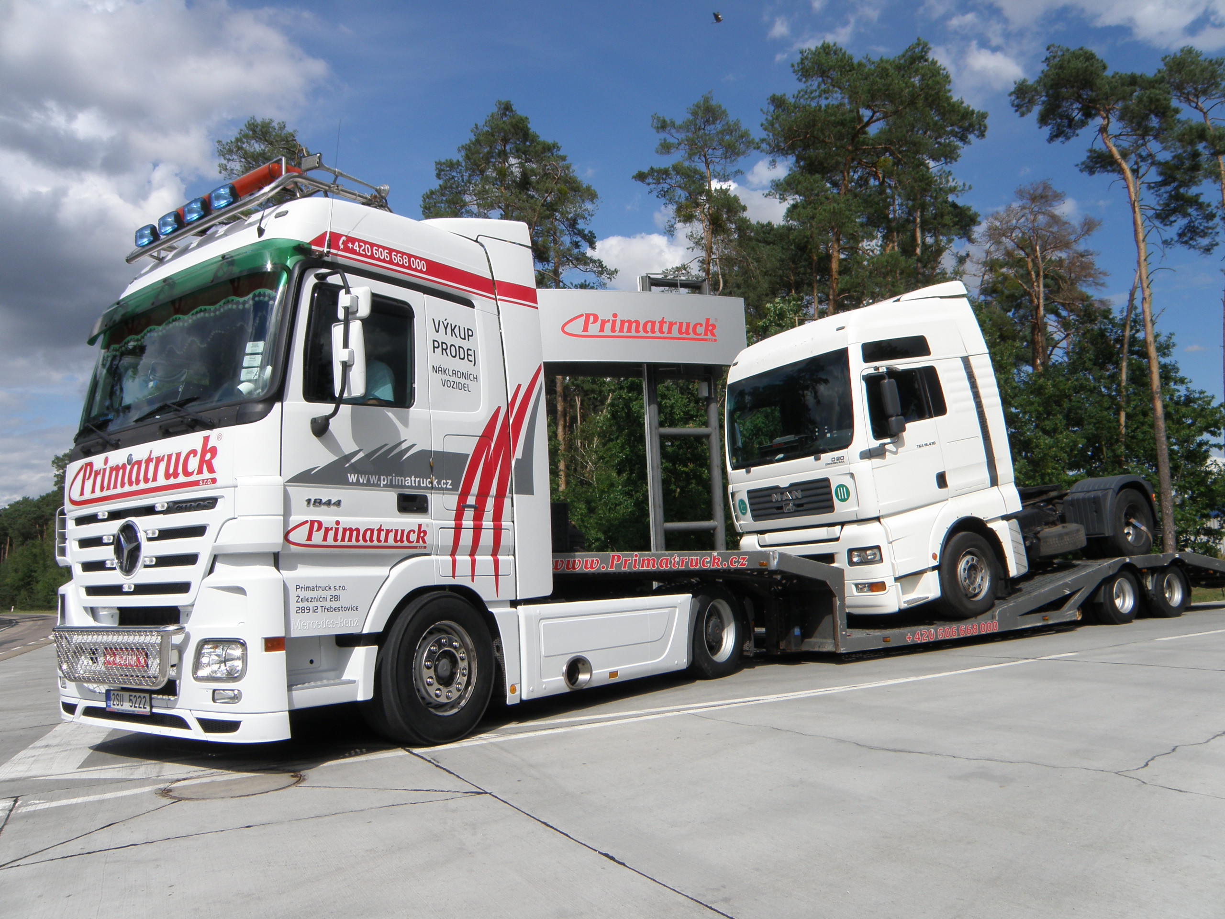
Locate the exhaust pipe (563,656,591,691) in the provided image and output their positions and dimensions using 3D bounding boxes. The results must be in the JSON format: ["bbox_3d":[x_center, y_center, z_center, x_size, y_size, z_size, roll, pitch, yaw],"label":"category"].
[{"bbox_3d":[-0.259,1.625,7.019,0.250,0.250,0.170,4,-10,-42],"label":"exhaust pipe"}]

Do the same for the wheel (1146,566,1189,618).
[{"bbox_3d":[7.816,1.850,12.972,0.765,0.765,0.230,2,-9,-32],"label":"wheel"}]

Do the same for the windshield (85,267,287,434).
[{"bbox_3d":[-2.863,-0.642,5.931,2.200,0.950,0.260,-8,-17,35],"label":"windshield"}]

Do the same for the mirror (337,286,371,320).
[{"bbox_3d":[-1.507,-0.914,5.376,0.200,0.190,0.100,-6,-8,25],"label":"mirror"}]

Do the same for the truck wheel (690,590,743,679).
[{"bbox_3d":[0.936,1.669,8.964,0.300,0.960,0.960,-8,-9,35],"label":"truck wheel"}]

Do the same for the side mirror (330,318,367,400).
[{"bbox_3d":[-1.518,-0.576,5.296,0.200,0.430,0.110,-6,-8,25],"label":"side mirror"}]

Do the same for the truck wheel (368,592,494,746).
[{"bbox_3d":[-1.183,1.373,6.069,0.300,0.965,0.965,-8,-9,35],"label":"truck wheel"}]

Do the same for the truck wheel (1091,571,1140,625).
[{"bbox_3d":[6.748,1.823,12.292,0.765,0.765,0.230,2,-9,-32],"label":"truck wheel"}]

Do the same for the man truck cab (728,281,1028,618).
[{"bbox_3d":[3.094,-0.019,11.555,2.620,3.780,2.480,-8,-3,-34],"label":"man truck cab"}]

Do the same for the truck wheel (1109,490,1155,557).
[{"bbox_3d":[7.102,0.914,12.732,0.990,0.990,0.310,-8,-3,-34],"label":"truck wheel"}]

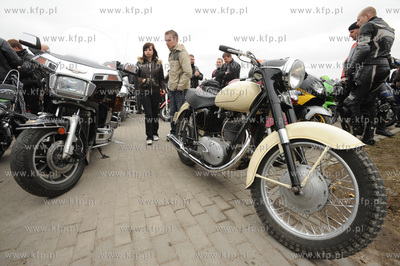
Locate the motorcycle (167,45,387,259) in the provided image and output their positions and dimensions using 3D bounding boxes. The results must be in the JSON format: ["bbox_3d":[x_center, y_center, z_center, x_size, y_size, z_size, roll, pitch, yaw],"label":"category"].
[{"bbox_3d":[0.188,-0.050,1.626,0.740,1.070,2.180,1,10,-29],"label":"motorcycle"}]

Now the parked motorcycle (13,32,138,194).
[{"bbox_3d":[-1.458,-0.314,2.315,0.950,1.400,2.400,3,9,-25],"label":"parked motorcycle"}]

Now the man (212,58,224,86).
[{"bbox_3d":[0.602,-1.243,5.484,0.540,1.740,0.360,0,12,8],"label":"man"}]

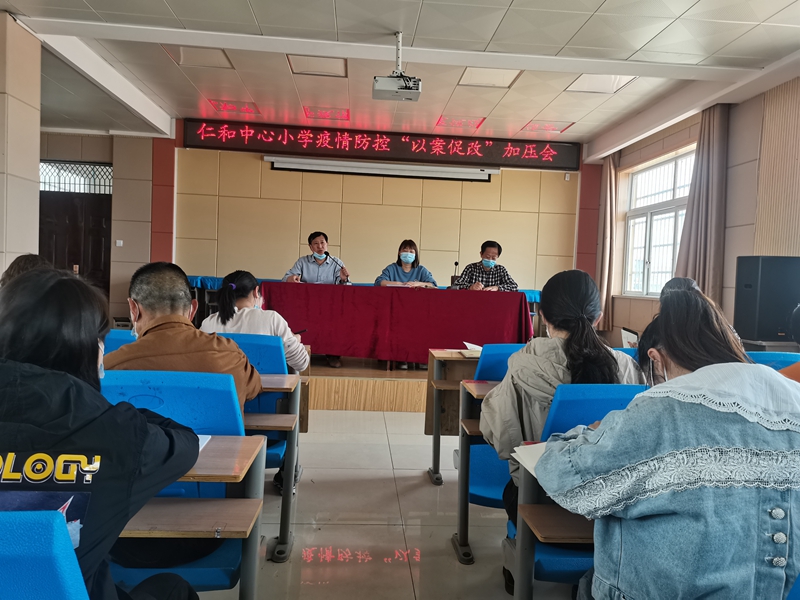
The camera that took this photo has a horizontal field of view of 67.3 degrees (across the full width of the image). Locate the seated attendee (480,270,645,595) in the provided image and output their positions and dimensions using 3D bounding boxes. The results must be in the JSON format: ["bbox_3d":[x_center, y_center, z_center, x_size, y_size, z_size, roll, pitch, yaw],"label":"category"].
[{"bbox_3d":[0.536,0.501,2.013,0.550,1.180,0.780,2,2,-4],"label":"seated attendee"}]

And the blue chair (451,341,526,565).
[{"bbox_3d":[0.570,0.628,2.786,0.590,0.853,0.470,2,2,-4],"label":"blue chair"}]

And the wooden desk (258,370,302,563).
[{"bbox_3d":[-1.050,0.662,2.512,1.205,0.675,0.400,2,2,-4],"label":"wooden desk"}]

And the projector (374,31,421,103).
[{"bbox_3d":[-0.016,-2.081,5.284,0.400,0.560,0.310,2,2,-4],"label":"projector"}]

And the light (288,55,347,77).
[{"bbox_3d":[-0.844,-2.446,6.239,0.600,0.070,0.600,2,2,-4],"label":"light"}]

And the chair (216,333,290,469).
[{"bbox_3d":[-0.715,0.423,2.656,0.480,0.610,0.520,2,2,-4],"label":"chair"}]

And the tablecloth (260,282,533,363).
[{"bbox_3d":[-0.050,0.217,5.798,2.480,0.680,0.590,2,2,-4],"label":"tablecloth"}]

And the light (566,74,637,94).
[{"bbox_3d":[2.146,-2.324,6.449,0.600,0.070,0.600,2,2,-4],"label":"light"}]

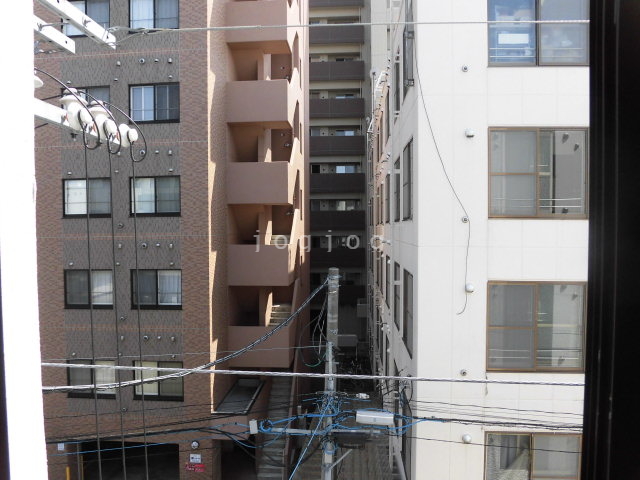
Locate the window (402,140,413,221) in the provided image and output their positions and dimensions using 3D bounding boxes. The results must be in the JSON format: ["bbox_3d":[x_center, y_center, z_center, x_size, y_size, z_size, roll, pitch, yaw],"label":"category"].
[{"bbox_3d":[1.884,-1.219,9.357,0.120,1.626,1.826,0,2,5],"label":"window"}]

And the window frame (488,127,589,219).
[{"bbox_3d":[3.853,-1.177,7.837,1.718,1.628,0.120,0,2,3],"label":"window frame"}]

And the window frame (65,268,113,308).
[{"bbox_3d":[-7.349,1.567,14.108,1.626,1.261,0.120,0,2,4],"label":"window frame"}]

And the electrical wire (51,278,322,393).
[{"bbox_3d":[-1.400,1.270,6.350,0.120,1.050,4.500,1,2,43],"label":"electrical wire"}]

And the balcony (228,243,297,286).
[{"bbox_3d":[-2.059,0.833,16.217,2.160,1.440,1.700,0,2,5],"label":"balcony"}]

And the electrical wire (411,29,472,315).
[{"bbox_3d":[2.170,-1.193,7.909,1.023,5.080,0.120,0,2,3],"label":"electrical wire"}]

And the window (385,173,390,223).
[{"bbox_3d":[2.320,-1.414,15.200,0.120,1.666,2.132,0,2,4],"label":"window"}]

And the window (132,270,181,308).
[{"bbox_3d":[-5.133,1.556,13.941,1.637,1.261,0.120,0,2,4],"label":"window"}]

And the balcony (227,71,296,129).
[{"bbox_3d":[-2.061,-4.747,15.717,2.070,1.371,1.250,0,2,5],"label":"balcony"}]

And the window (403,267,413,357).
[{"bbox_3d":[1.889,1.518,9.412,0.120,1.676,1.782,0,2,5],"label":"window"}]

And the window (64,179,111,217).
[{"bbox_3d":[-7.124,-1.284,13.639,1.524,1.215,0.120,0,2,5],"label":"window"}]

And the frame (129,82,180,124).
[{"bbox_3d":[-4.947,-4.089,13.326,1.568,1.200,0.120,0,2,5],"label":"frame"}]

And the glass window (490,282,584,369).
[{"bbox_3d":[3.742,1.503,7.716,1.638,1.562,0.120,0,2,3],"label":"glass window"}]

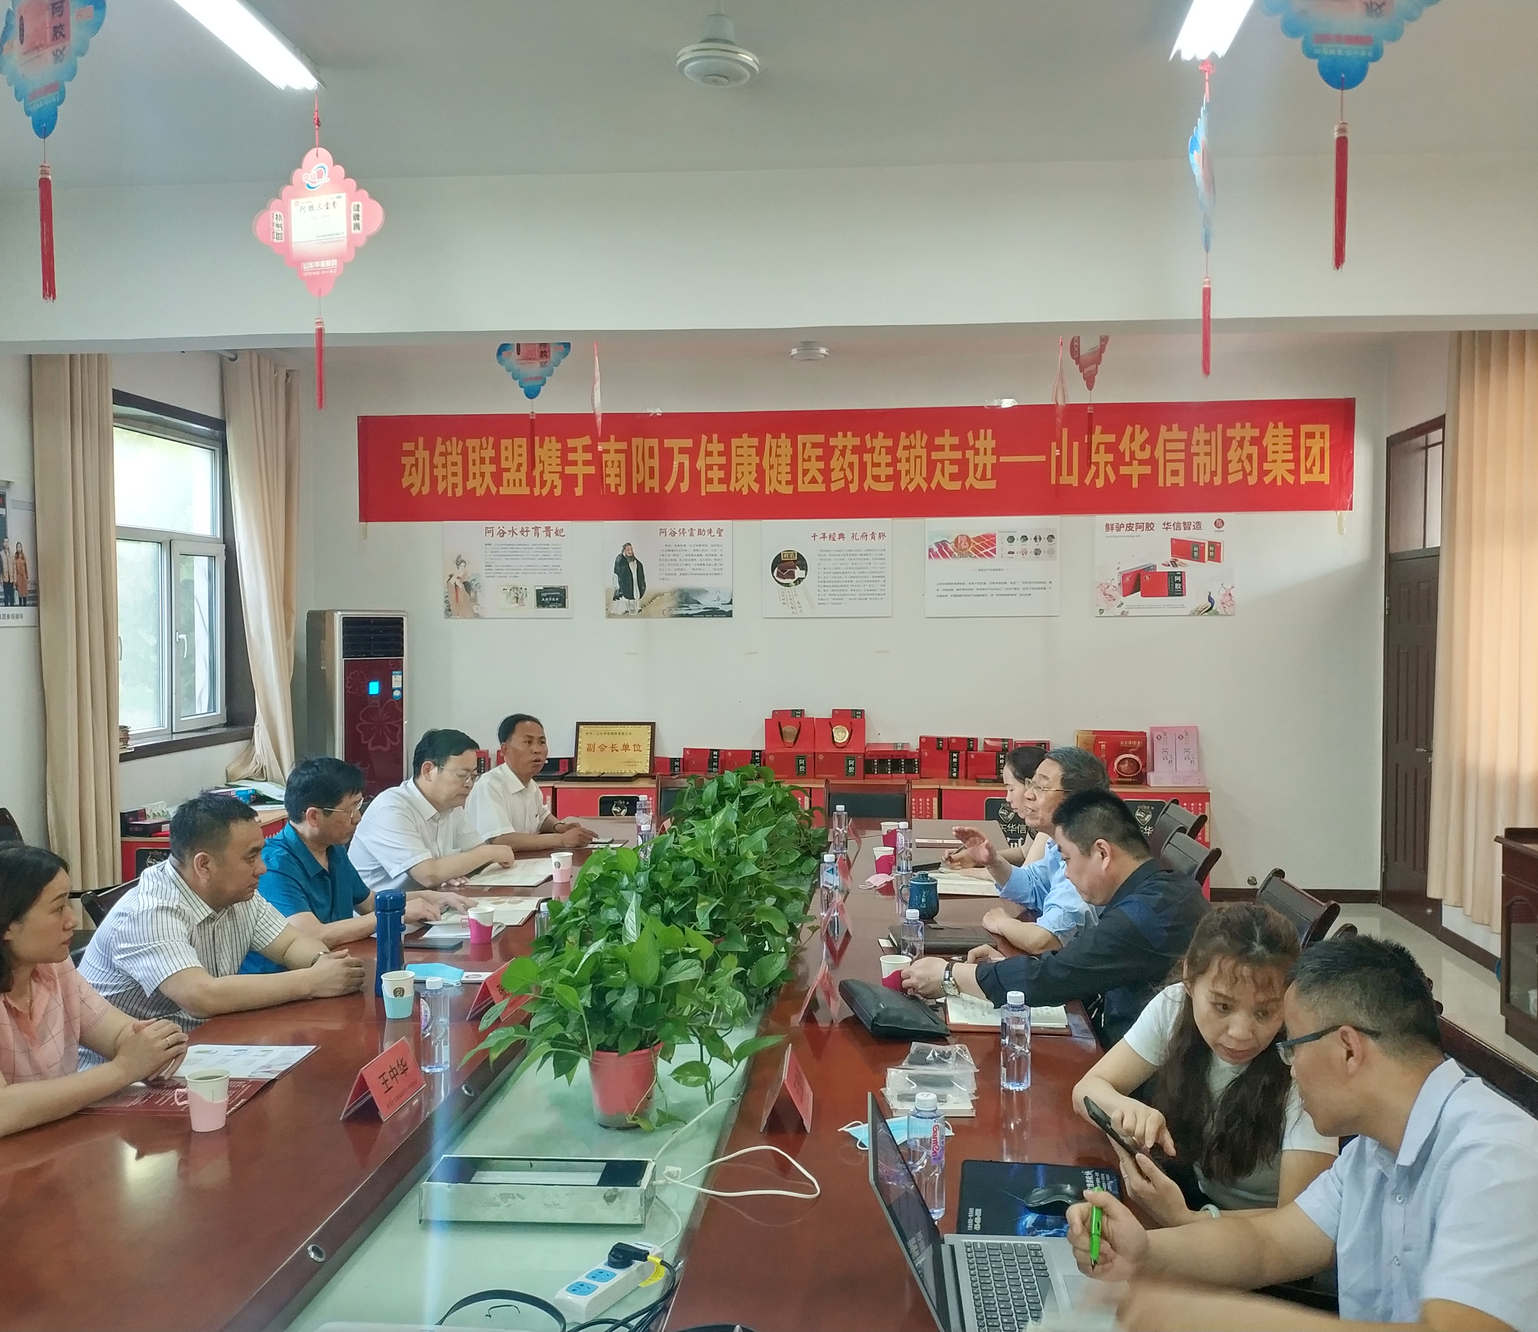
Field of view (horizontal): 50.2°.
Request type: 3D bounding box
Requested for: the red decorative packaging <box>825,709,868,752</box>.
[{"bbox_3d":[0.435,0.379,9.655,0.284,0.252,0.120,0,2,5],"label":"red decorative packaging"}]

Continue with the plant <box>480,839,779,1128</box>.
[{"bbox_3d":[-0.271,0.599,3.098,0.550,0.487,0.470,0,2,5],"label":"plant"}]

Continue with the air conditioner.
[{"bbox_3d":[-2.396,0.532,9.614,0.470,1.720,0.330,-2,2,-44],"label":"air conditioner"}]

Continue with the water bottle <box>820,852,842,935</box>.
[{"bbox_3d":[0.195,0.695,5.210,0.061,0.194,0.061,0,1,5],"label":"water bottle"}]

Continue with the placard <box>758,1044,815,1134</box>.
[{"bbox_3d":[0.037,0.797,3.111,0.088,0.097,0.250,0,1,5],"label":"placard"}]

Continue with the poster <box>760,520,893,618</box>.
[{"bbox_3d":[0.358,-0.593,10.017,0.790,0.605,0.015,0,1,5],"label":"poster"}]

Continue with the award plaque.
[{"bbox_3d":[-0.910,0.500,9.790,0.477,0.331,0.025,0,-6,5],"label":"award plaque"}]

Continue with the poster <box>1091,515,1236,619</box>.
[{"bbox_3d":[2.306,-0.586,9.567,0.798,0.597,0.012,0,2,5],"label":"poster"}]

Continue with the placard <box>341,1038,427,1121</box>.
[{"bbox_3d":[-0.702,0.752,3.006,0.085,0.095,0.220,0,2,7],"label":"placard"}]

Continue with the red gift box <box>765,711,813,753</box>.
[{"bbox_3d":[0.125,0.384,9.682,0.289,0.244,0.120,0,2,5],"label":"red gift box"}]

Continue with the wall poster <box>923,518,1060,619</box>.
[{"bbox_3d":[1.349,-0.590,9.928,0.806,0.611,0.015,0,1,5],"label":"wall poster"}]

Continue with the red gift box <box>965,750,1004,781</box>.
[{"bbox_3d":[1.321,0.588,9.768,0.280,0.165,0.090,0,1,5],"label":"red gift box"}]

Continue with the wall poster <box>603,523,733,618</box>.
[{"bbox_3d":[-0.598,-0.575,9.819,0.778,0.582,0.012,0,2,5],"label":"wall poster"}]

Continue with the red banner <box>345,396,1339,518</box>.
[{"bbox_3d":[0.443,-1.198,9.695,5.863,0.649,0.012,0,2,5],"label":"red banner"}]

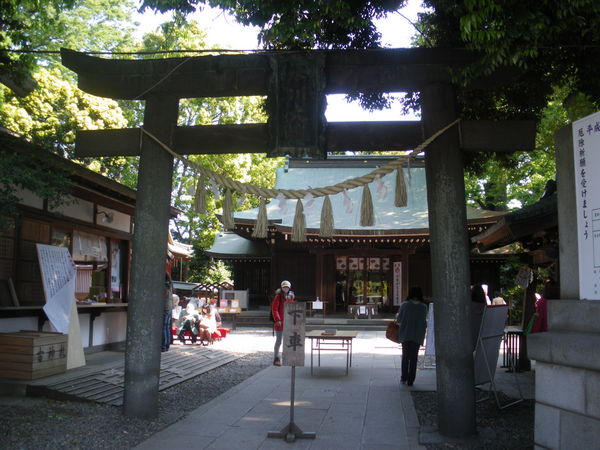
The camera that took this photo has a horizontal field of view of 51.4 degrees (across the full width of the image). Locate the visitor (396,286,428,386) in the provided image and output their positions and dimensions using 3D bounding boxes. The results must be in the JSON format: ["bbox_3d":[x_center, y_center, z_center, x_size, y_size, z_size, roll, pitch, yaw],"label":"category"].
[{"bbox_3d":[1.866,1.845,10.467,0.500,1.590,0.360,0,-6,10],"label":"visitor"}]

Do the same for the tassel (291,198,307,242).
[{"bbox_3d":[-0.017,-0.051,7.100,0.170,0.490,0.170,-1,-7,9],"label":"tassel"}]

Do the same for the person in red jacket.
[{"bbox_3d":[-0.310,1.973,12.500,0.520,1.700,0.420,1,-7,-9],"label":"person in red jacket"}]

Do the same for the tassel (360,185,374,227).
[{"bbox_3d":[0.750,-0.218,6.990,0.155,0.470,0.155,-1,-7,9],"label":"tassel"}]

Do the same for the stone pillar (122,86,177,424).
[{"bbox_3d":[-1.765,0.307,7.455,0.430,3.792,0.430,2,-6,8],"label":"stone pillar"}]

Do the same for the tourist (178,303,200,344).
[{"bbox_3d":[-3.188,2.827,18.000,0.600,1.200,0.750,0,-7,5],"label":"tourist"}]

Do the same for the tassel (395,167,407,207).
[{"bbox_3d":[1.116,-0.428,6.930,0.140,0.450,0.140,-1,-7,9],"label":"tassel"}]

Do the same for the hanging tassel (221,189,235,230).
[{"bbox_3d":[-0.820,-0.179,7.206,0.140,0.470,0.140,0,-6,8],"label":"hanging tassel"}]

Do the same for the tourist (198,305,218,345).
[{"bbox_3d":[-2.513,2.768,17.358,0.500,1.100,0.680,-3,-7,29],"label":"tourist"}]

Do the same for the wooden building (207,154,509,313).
[{"bbox_3d":[3.118,0.501,30.599,14.000,8.086,9.000,0,-6,8],"label":"wooden building"}]

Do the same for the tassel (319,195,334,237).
[{"bbox_3d":[0.305,-0.096,7.041,0.150,0.470,0.150,0,-6,8],"label":"tassel"}]

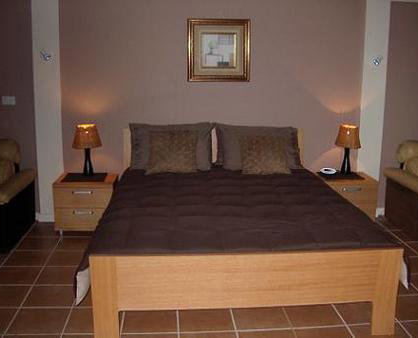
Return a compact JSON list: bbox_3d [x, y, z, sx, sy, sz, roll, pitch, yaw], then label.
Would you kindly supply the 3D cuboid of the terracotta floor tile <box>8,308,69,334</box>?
[{"bbox_3d":[-0.979,0.884,2.865,0.325,0.010,0.325,0,12,-5],"label":"terracotta floor tile"}]

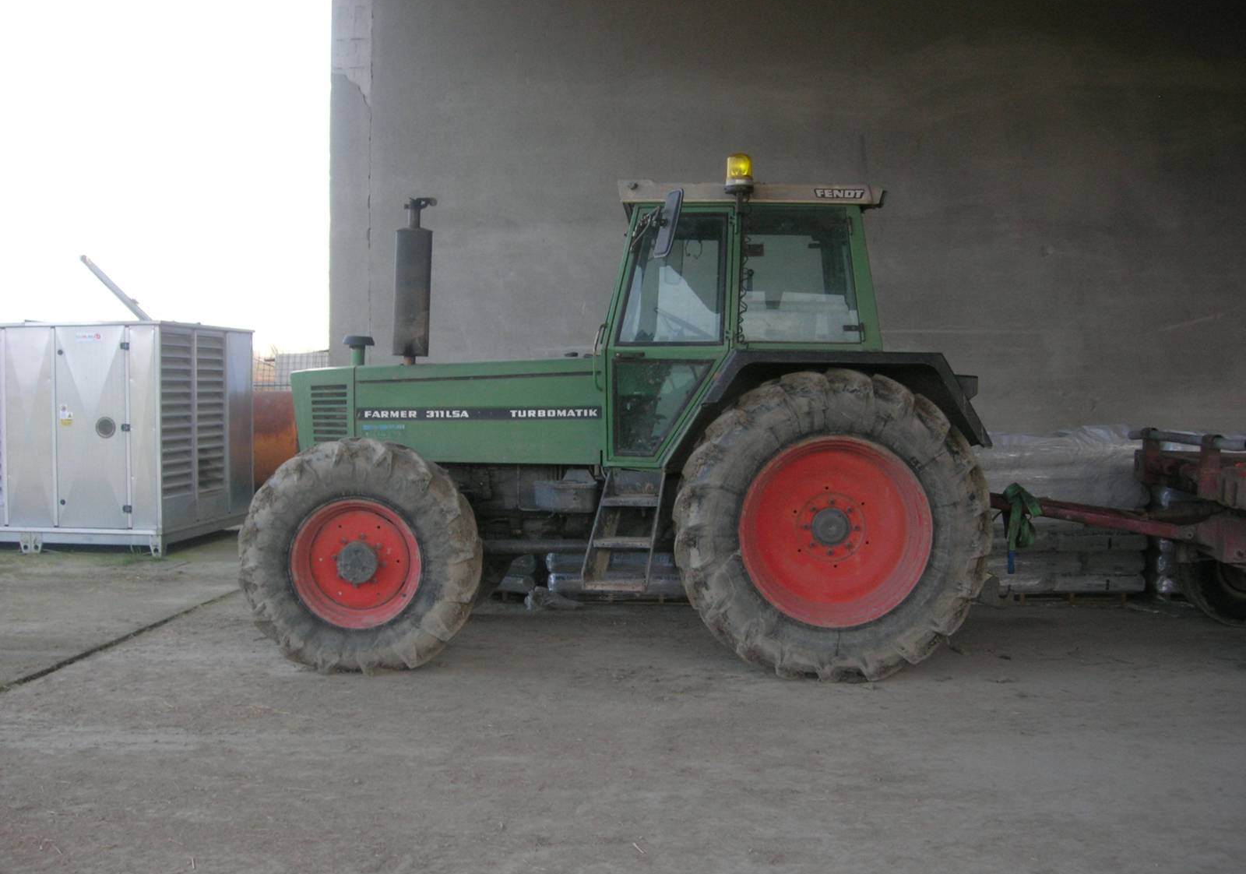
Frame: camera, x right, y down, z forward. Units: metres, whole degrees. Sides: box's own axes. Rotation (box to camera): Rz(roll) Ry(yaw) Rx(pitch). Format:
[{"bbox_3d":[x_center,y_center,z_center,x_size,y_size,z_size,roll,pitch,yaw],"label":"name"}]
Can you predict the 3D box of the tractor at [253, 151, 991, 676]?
[{"bbox_3d":[0.032,-0.175,8.314,4.230,2.830,2.200,1,2,3],"label":"tractor"}]

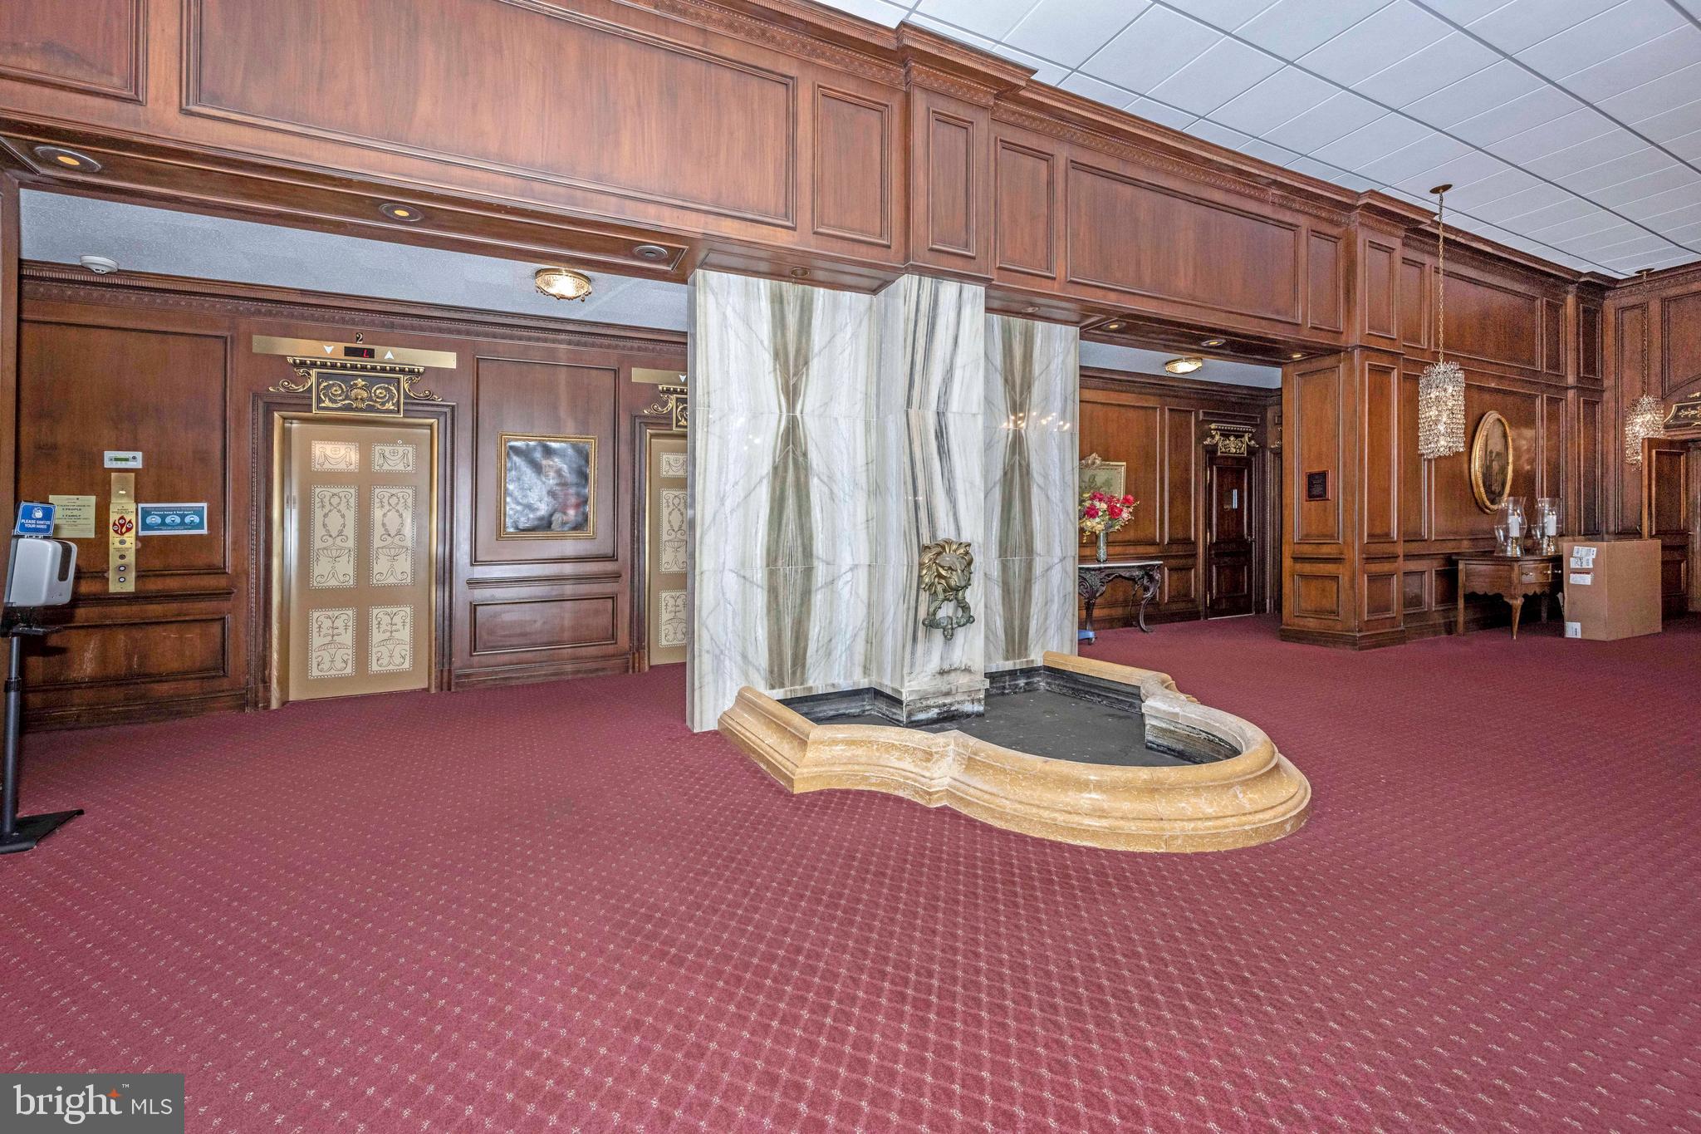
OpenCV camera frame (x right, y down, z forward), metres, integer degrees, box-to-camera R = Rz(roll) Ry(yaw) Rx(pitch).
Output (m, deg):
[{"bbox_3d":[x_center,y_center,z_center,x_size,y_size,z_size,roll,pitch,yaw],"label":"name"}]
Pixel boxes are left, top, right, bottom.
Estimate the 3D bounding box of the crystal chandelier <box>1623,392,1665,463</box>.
[{"bbox_3d":[9.648,-1.638,8.030,0.310,0.880,0.310,-1,3,-25],"label":"crystal chandelier"}]

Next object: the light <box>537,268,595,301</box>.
[{"bbox_3d":[-1.915,-1.894,4.424,0.345,0.110,0.345,-1,3,-25],"label":"light"}]

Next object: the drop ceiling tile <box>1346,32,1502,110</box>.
[{"bbox_3d":[3.823,-3.289,4.397,0.610,0.030,0.610,-2,4,-25],"label":"drop ceiling tile"}]

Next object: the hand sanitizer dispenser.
[{"bbox_3d":[-3.423,0.023,2.800,0.130,0.280,0.130,4,1,-16],"label":"hand sanitizer dispenser"}]

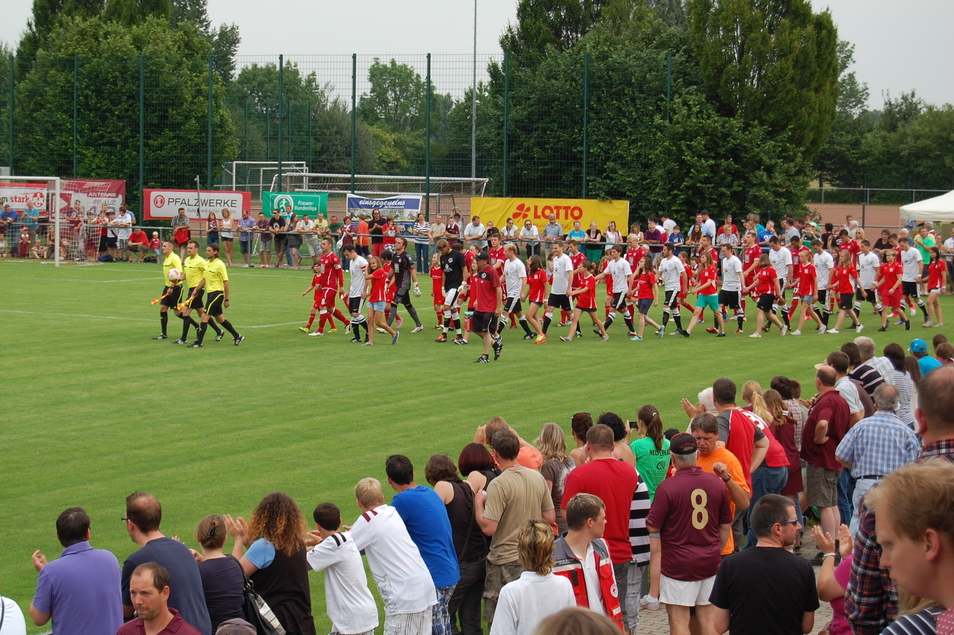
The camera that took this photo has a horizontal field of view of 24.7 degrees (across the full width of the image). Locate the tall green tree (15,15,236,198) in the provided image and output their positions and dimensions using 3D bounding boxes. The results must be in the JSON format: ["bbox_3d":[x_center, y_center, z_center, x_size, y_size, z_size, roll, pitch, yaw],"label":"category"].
[{"bbox_3d":[-11.751,-6.201,72.763,7.200,7.900,7.000,3,4,25],"label":"tall green tree"}]

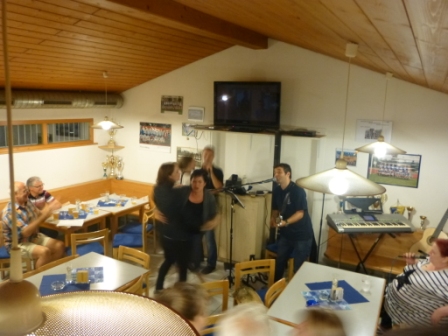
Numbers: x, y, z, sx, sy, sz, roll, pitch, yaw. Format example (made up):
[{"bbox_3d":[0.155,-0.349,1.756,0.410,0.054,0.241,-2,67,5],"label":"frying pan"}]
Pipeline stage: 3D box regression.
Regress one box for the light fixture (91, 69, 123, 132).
[{"bbox_3d":[-1.720,-0.974,5.498,0.490,0.860,0.490,7,11,28],"label":"light fixture"}]

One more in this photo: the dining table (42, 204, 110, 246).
[{"bbox_3d":[-2.215,1.065,5.501,0.820,0.750,0.800,7,11,27],"label":"dining table"}]

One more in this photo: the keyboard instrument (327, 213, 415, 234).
[{"bbox_3d":[1.818,0.676,4.642,0.970,0.150,0.380,1,10,-4],"label":"keyboard instrument"}]

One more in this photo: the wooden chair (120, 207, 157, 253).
[{"bbox_3d":[-1.372,0.998,5.865,0.500,0.810,0.440,3,10,9],"label":"wooden chair"}]

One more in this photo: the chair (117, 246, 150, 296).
[{"bbox_3d":[-1.067,1.325,3.974,0.450,0.810,0.500,7,11,27],"label":"chair"}]

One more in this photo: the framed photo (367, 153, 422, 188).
[{"bbox_3d":[2.157,0.023,4.776,0.605,0.405,0.020,7,11,28],"label":"framed photo"}]

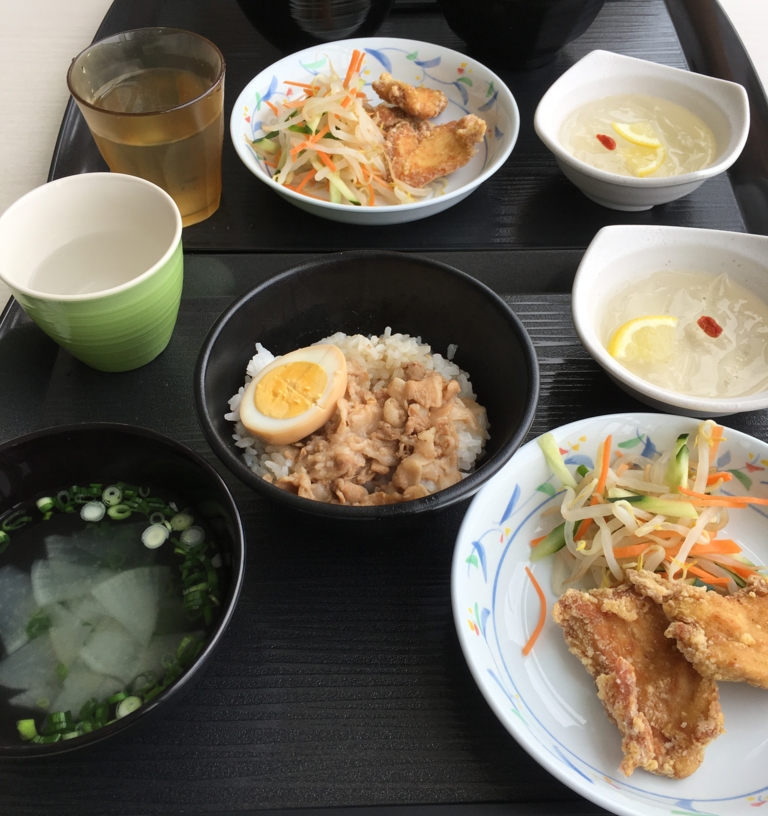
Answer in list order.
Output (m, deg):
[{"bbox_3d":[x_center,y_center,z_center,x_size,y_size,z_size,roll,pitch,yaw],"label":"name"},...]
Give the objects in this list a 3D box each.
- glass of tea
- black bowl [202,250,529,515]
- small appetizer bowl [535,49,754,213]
[{"bbox_3d":[-0.125,-0.152,0.486,0.081,0.086,0.081,0,53,0],"label":"glass of tea"},{"bbox_3d":[-0.006,0.007,0.375,0.140,0.074,0.140,0,53,0],"label":"black bowl"},{"bbox_3d":[0.146,-0.150,0.503,0.113,0.056,0.114,21,56,15],"label":"small appetizer bowl"}]

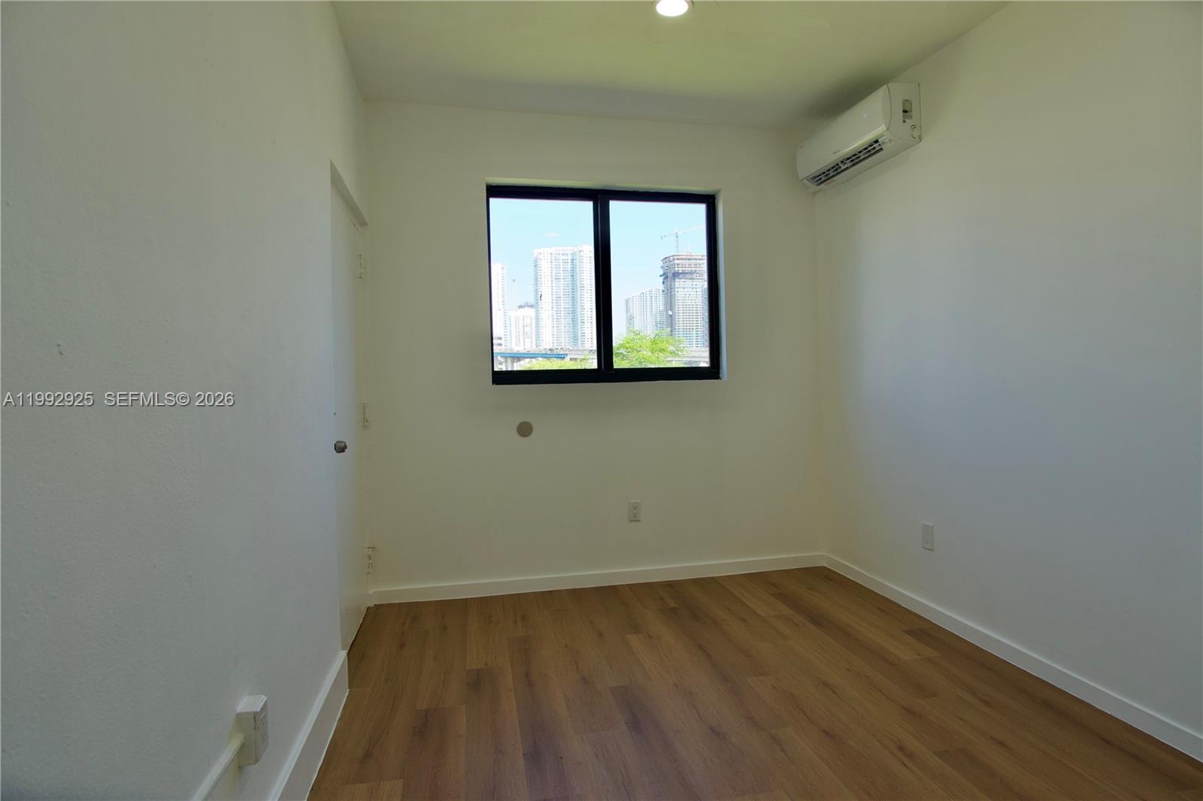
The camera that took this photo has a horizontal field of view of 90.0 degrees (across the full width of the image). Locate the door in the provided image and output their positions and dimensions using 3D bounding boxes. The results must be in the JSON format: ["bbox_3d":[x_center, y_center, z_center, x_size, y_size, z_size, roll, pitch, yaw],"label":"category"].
[{"bbox_3d":[-1.201,0.110,2.800,0.045,2.030,0.830,-1,1,-12],"label":"door"}]

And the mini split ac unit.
[{"bbox_3d":[1.343,-1.376,3.224,0.205,0.290,0.790,-1,1,-12],"label":"mini split ac unit"}]

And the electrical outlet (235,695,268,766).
[{"bbox_3d":[-0.779,0.735,1.341,0.050,0.114,0.072,-1,1,-12],"label":"electrical outlet"}]

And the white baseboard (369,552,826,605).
[{"bbox_3d":[0.069,1.033,3.521,2.681,0.083,0.016,-1,1,-10],"label":"white baseboard"}]

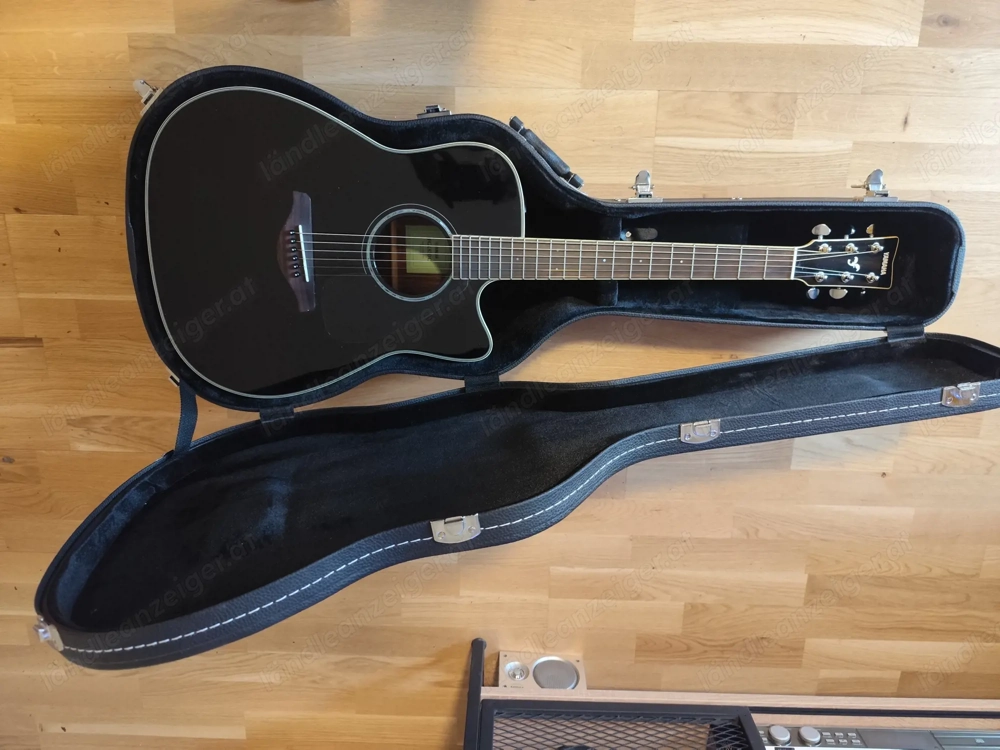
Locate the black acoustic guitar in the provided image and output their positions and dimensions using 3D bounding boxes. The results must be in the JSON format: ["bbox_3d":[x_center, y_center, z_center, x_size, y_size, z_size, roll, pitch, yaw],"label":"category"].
[{"bbox_3d":[0.041,-0.172,0.945,1.034,0.124,0.412,1,106,0],"label":"black acoustic guitar"}]

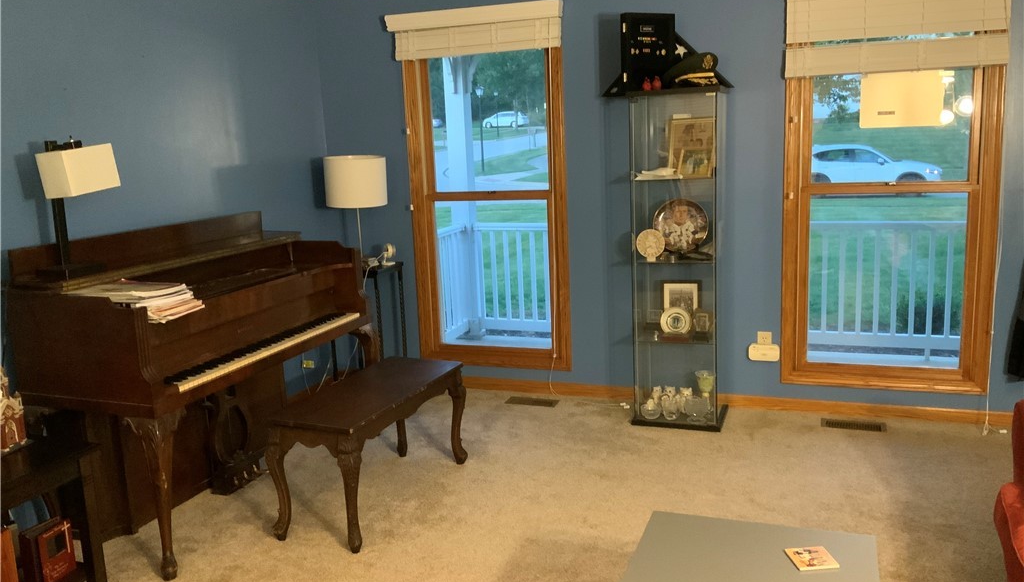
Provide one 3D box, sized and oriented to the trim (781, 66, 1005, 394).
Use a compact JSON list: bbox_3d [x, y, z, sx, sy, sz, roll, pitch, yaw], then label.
[{"bbox_3d":[1.791,-0.396,4.093,0.930,1.782,0.075,1,11,19],"label":"trim"}]

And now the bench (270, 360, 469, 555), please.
[{"bbox_3d":[-0.549,0.624,3.481,0.385,0.468,0.930,1,11,19],"label":"bench"}]

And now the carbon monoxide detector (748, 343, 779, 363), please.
[{"bbox_3d":[1.307,0.319,4.434,0.150,0.088,0.040,2,11,20],"label":"carbon monoxide detector"}]

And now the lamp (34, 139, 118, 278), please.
[{"bbox_3d":[-1.535,-0.293,3.020,0.155,0.475,0.295,1,11,19],"label":"lamp"}]

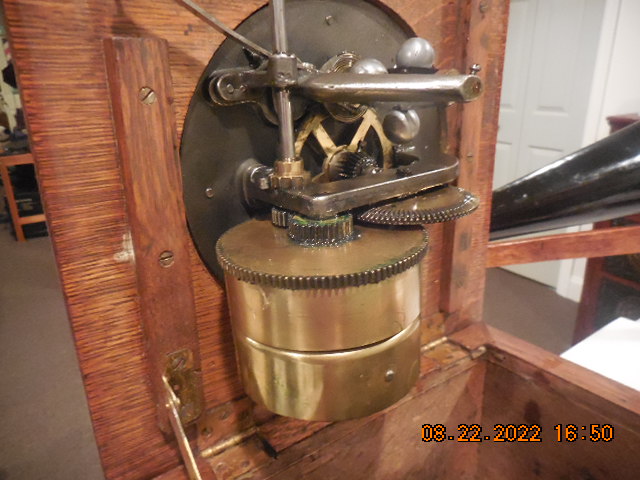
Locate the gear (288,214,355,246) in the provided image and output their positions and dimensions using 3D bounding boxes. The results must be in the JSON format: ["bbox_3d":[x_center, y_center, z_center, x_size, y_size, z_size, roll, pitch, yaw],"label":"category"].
[{"bbox_3d":[0.001,-0.006,0.198,0.028,0.009,0.028,-3,19,0],"label":"gear"}]

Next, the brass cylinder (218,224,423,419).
[{"bbox_3d":[0.003,0.028,0.210,0.090,0.062,0.090,-3,19,0],"label":"brass cylinder"}]

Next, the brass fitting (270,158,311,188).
[{"bbox_3d":[-0.014,-0.030,0.209,0.018,0.012,0.018,-3,19,0],"label":"brass fitting"}]

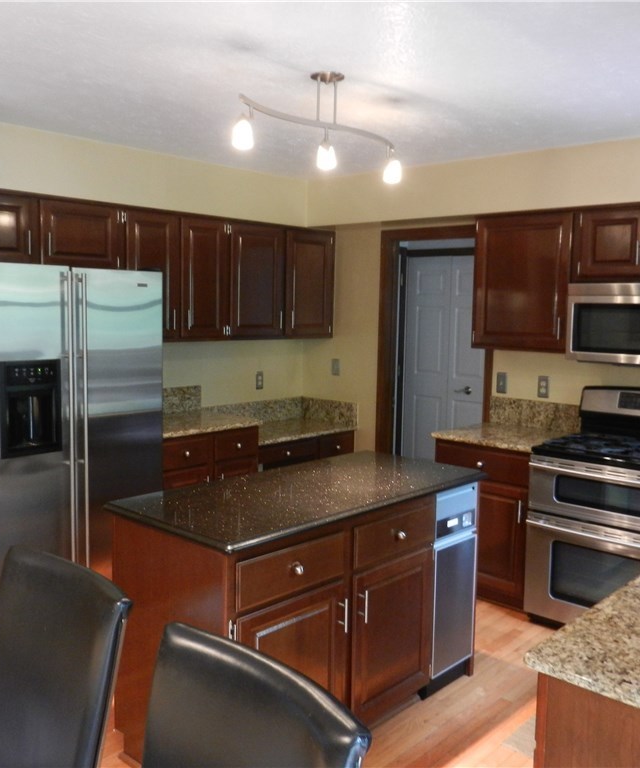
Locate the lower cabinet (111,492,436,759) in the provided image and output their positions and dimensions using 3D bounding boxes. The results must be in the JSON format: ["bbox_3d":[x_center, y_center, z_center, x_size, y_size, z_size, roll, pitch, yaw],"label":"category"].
[{"bbox_3d":[-0.146,0.889,2.846,0.655,0.900,1.065,7,9,43],"label":"lower cabinet"}]

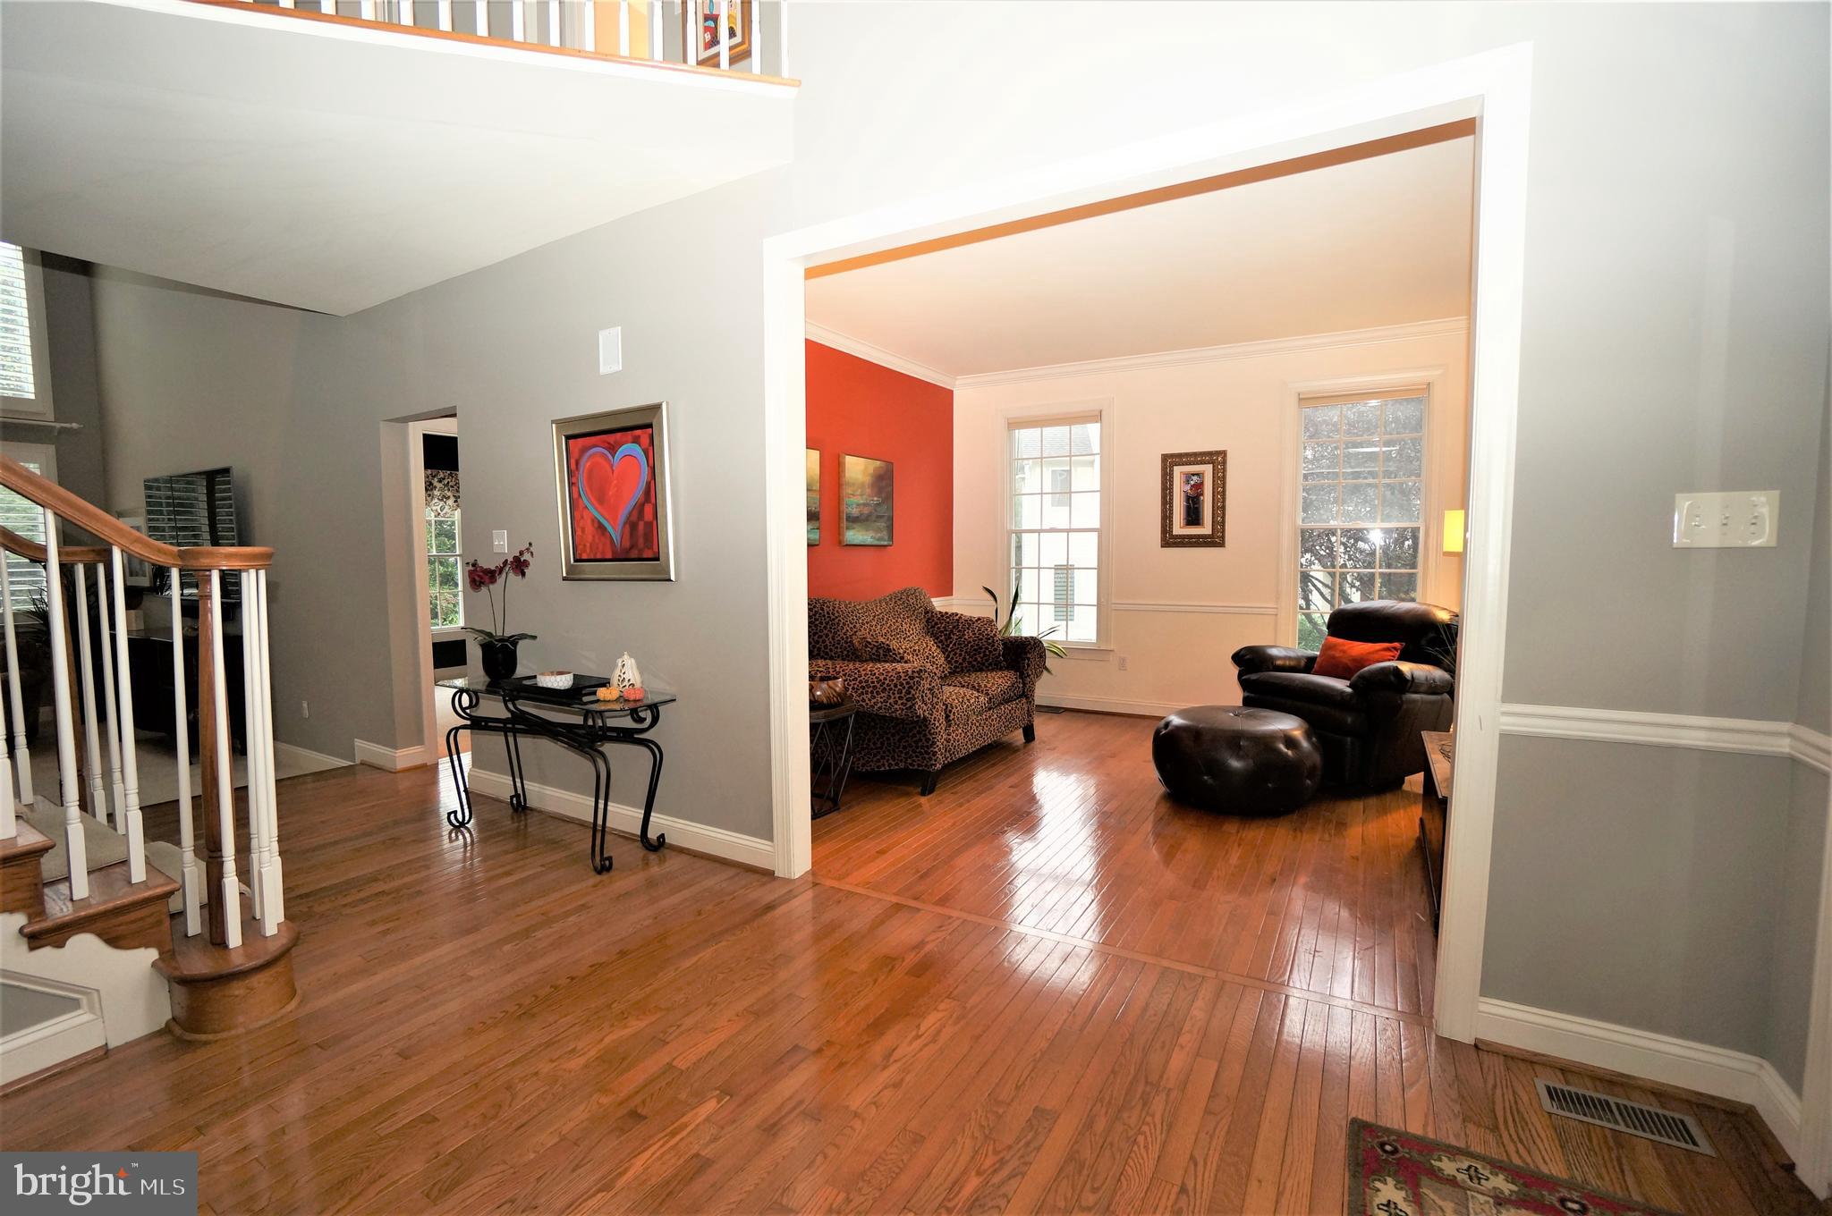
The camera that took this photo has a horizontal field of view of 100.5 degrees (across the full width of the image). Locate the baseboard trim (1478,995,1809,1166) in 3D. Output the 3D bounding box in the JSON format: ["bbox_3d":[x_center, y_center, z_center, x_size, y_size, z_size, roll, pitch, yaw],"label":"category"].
[{"bbox_3d":[1.669,1.101,1.809,0.525,0.127,0.200,2,5,29],"label":"baseboard trim"}]

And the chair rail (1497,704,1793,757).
[{"bbox_3d":[1.716,0.291,1.819,0.515,0.080,0.027,2,5,29],"label":"chair rail"}]

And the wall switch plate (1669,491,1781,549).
[{"bbox_3d":[1.832,-0.198,1.727,0.170,0.126,0.014,2,5,29],"label":"wall switch plate"}]

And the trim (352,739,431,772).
[{"bbox_3d":[-3.214,0.898,4.685,0.460,0.135,0.200,2,5,29],"label":"trim"}]

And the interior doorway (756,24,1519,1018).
[{"bbox_3d":[0.480,-0.142,2.543,2.353,2.505,0.155,2,5,29],"label":"interior doorway"}]

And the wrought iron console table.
[{"bbox_3d":[-1.625,0.708,3.428,1.200,0.690,0.350,2,5,29],"label":"wrought iron console table"}]

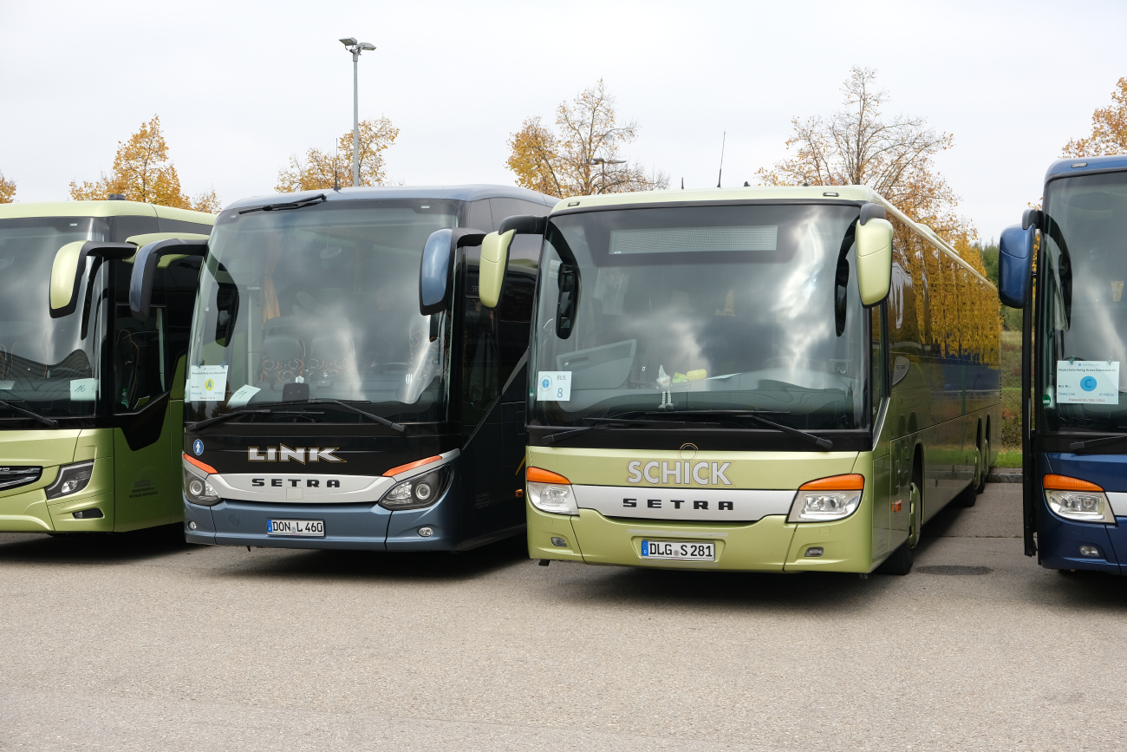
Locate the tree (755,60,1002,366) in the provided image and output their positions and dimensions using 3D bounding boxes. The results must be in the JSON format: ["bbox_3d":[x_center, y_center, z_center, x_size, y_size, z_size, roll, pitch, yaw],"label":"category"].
[{"bbox_3d":[5.809,-2.288,28.954,5.000,7.400,5.000,0,0,20],"label":"tree"}]

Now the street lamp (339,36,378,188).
[{"bbox_3d":[-4.210,-2.719,29.950,0.740,8.300,0.550,0,0,20],"label":"street lamp"}]

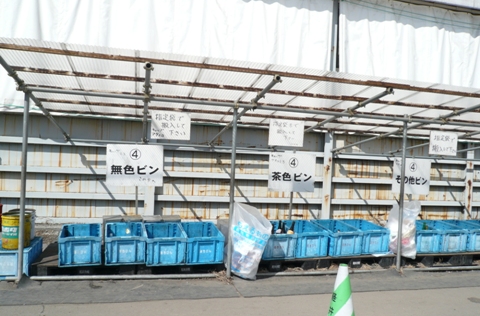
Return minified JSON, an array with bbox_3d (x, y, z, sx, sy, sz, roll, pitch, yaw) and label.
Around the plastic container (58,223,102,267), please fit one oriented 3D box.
[{"bbox_3d":[-1.723,0.923,4.215,0.405,0.295,0.605,2,3,-21],"label":"plastic container"}]

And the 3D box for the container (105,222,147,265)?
[{"bbox_3d":[-1.393,1.034,4.713,0.440,0.320,0.675,2,1,-16],"label":"container"}]

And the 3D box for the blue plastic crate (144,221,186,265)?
[{"bbox_3d":[-0.863,0.963,4.393,0.405,0.295,0.605,2,3,-17],"label":"blue plastic crate"}]

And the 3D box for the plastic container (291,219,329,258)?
[{"bbox_3d":[0.863,1.115,5.354,0.440,0.320,0.675,2,1,-14],"label":"plastic container"}]

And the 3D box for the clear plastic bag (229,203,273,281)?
[{"bbox_3d":[0.112,0.905,4.250,0.430,0.810,0.330,2,0,-13],"label":"clear plastic bag"}]

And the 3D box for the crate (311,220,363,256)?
[{"bbox_3d":[1.242,1.041,5.086,0.405,0.295,0.605,2,3,-17],"label":"crate"}]

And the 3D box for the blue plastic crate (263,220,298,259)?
[{"bbox_3d":[0.386,1.008,4.821,0.405,0.295,0.605,2,3,-15],"label":"blue plastic crate"}]

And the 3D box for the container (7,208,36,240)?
[{"bbox_3d":[-2.420,0.753,4.320,0.305,0.330,0.305,2,0,-14],"label":"container"}]

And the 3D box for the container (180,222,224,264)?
[{"bbox_3d":[-0.488,1.065,4.861,0.440,0.320,0.675,2,1,-15],"label":"container"}]

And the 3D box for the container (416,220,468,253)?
[{"bbox_3d":[3.112,1.214,6.082,0.440,0.320,0.675,2,1,-13],"label":"container"}]

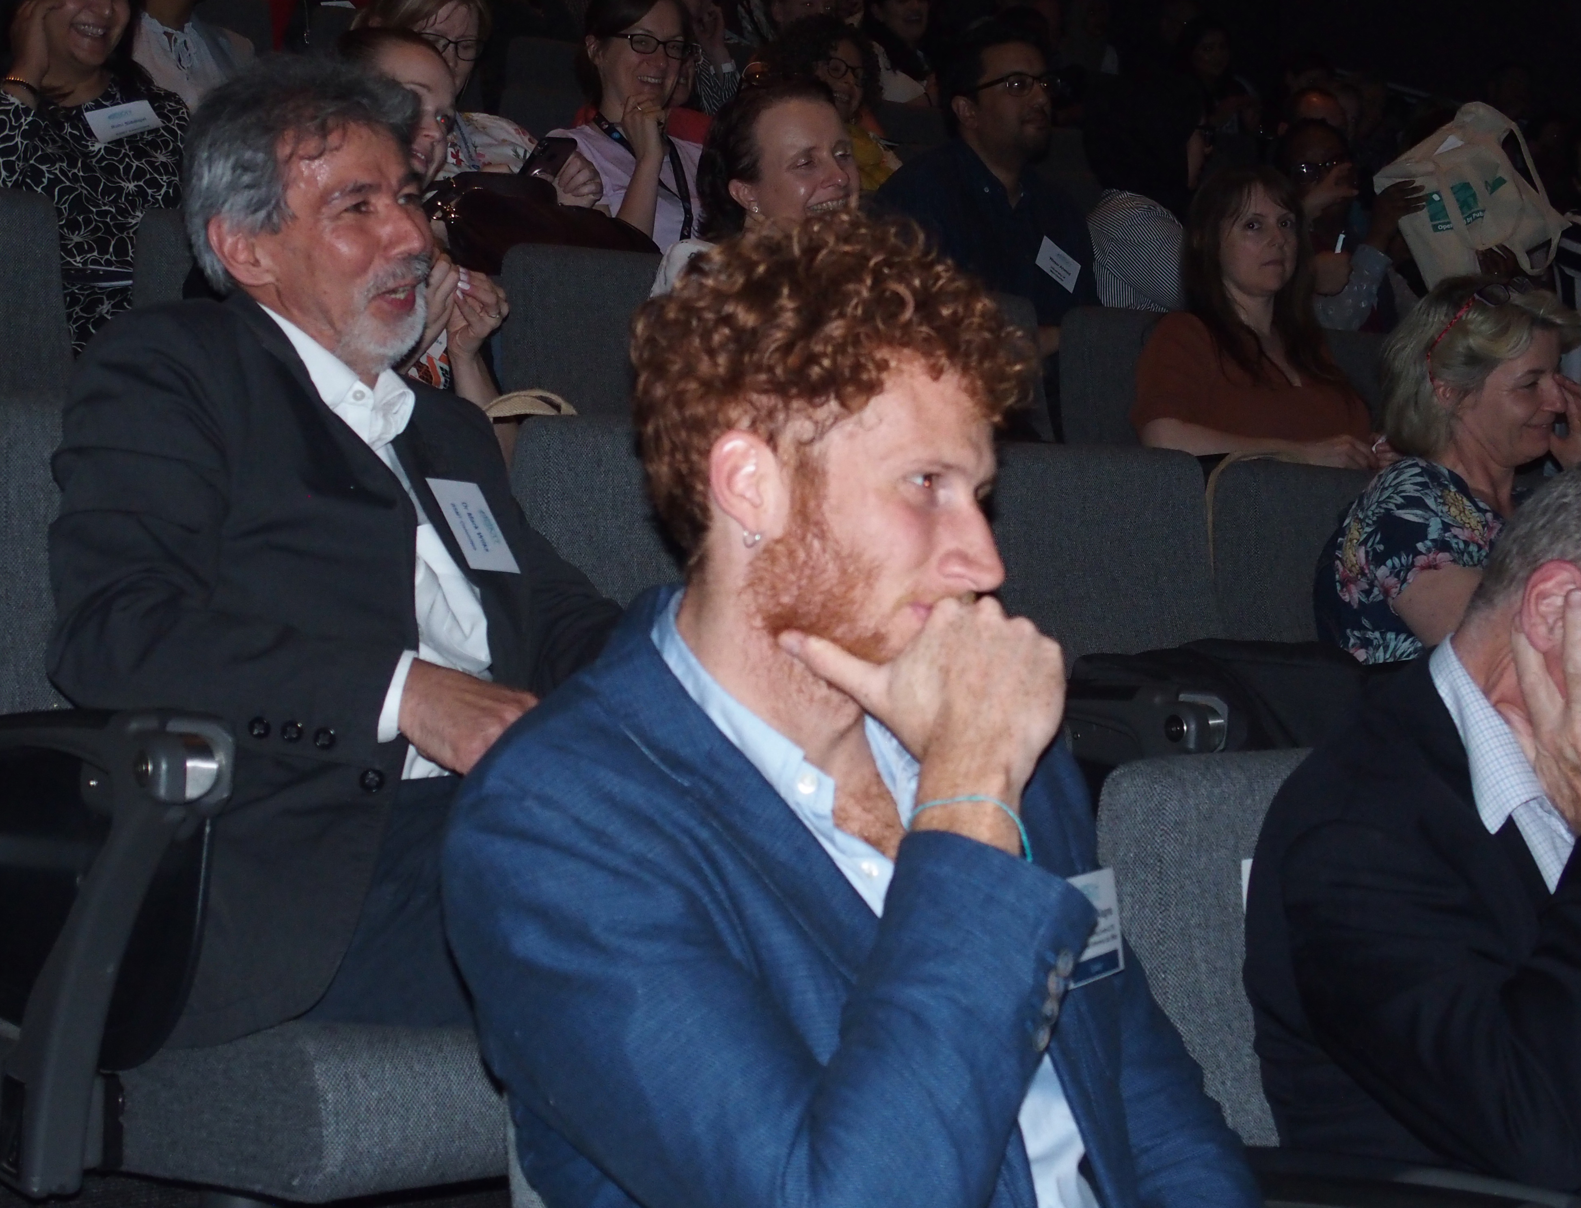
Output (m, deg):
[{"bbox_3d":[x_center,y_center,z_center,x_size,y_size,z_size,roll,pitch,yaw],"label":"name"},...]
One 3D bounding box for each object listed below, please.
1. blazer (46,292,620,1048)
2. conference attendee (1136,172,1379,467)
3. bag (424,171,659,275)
[{"bbox_3d":[-0.380,0.047,2.320,0.550,0.650,0.430,0,3,-41],"label":"blazer"},{"bbox_3d":[0.875,-0.134,4.250,0.520,1.170,0.740,0,3,-41],"label":"conference attendee"},{"bbox_3d":[-0.363,-0.555,3.970,0.360,0.190,0.180,0,3,-41],"label":"bag"}]

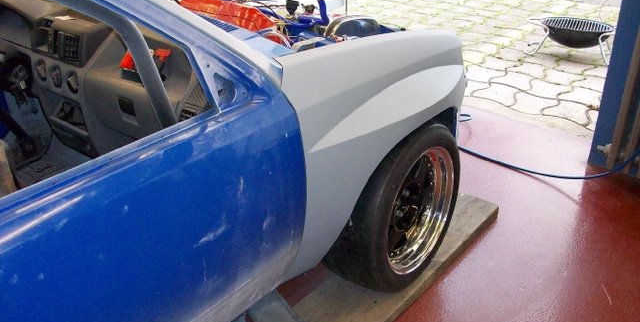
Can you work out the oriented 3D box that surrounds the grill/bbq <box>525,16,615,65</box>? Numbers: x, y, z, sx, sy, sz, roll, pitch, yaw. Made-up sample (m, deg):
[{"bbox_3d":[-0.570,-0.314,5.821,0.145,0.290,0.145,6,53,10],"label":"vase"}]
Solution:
[{"bbox_3d":[1.604,-0.777,4.019,0.520,0.210,0.370,13,30,25],"label":"grill/bbq"}]

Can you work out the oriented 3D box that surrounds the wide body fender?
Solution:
[{"bbox_3d":[0.218,-0.100,1.862,0.265,0.625,0.900,19,32,33],"label":"wide body fender"}]

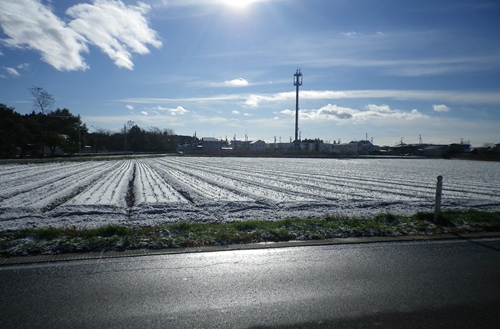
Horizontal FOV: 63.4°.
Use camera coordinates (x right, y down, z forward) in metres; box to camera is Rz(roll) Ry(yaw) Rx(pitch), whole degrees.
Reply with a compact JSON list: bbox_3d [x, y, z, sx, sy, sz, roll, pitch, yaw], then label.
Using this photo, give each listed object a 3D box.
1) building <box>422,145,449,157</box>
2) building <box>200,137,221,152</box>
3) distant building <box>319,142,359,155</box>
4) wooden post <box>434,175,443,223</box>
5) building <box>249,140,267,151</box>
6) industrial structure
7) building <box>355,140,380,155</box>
[{"bbox_3d":[72.934,-4.954,159.000,10.000,4.676,8.000,2,2,11],"label":"building"},{"bbox_3d":[-20.204,-10.024,209.500,10.500,7.452,9.000,1,2,0],"label":"building"},{"bbox_3d":[42.565,-7.623,194.500,18.500,5.967,9.000,1,2,0],"label":"distant building"},{"bbox_3d":[3.776,0.711,8.100,0.115,0.981,0.115,1,2,0],"label":"wooden post"},{"bbox_3d":[3.944,-9.102,204.500,8.700,6.429,9.000,1,2,0],"label":"building"},{"bbox_3d":[22.458,-25.253,190.000,4.000,39.701,4.000,1,2,0],"label":"industrial structure"},{"bbox_3d":[56.753,-8.008,194.500,11.800,6.907,9.000,1,2,0],"label":"building"}]

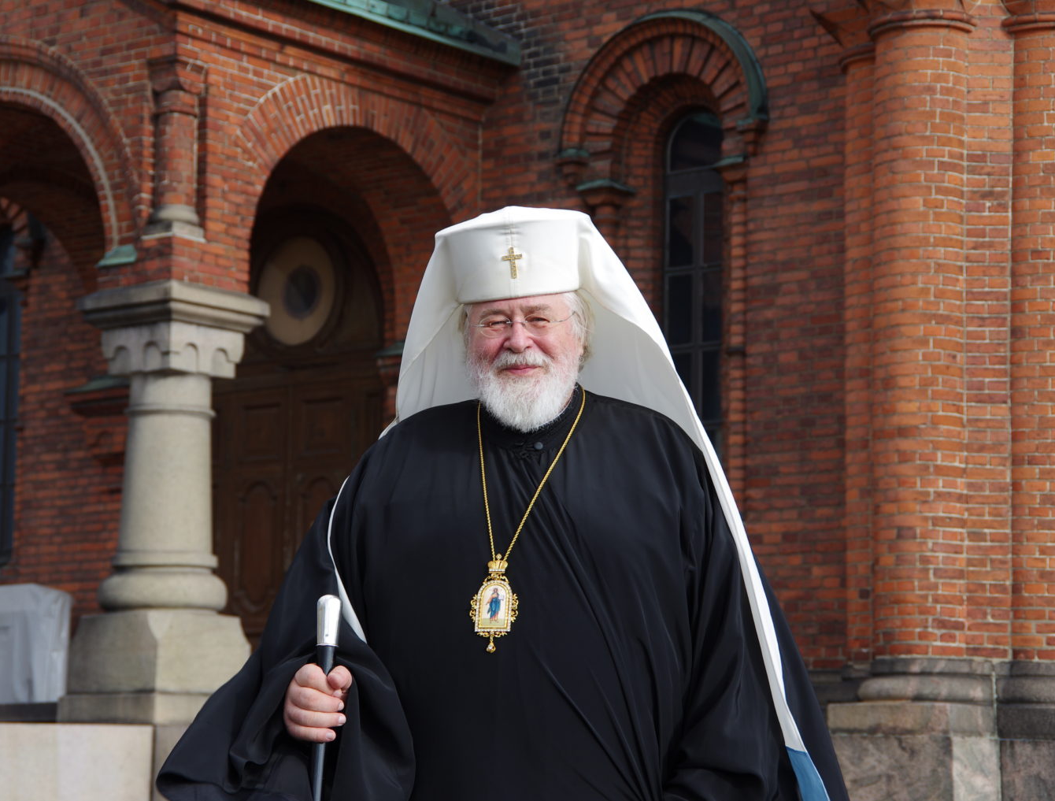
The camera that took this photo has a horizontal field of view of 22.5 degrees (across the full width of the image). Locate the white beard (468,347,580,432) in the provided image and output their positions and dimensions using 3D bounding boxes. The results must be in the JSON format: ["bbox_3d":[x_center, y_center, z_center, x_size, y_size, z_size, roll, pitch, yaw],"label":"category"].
[{"bbox_3d":[-0.005,-0.017,3.880,0.160,0.125,0.120,-5,-1,7],"label":"white beard"}]

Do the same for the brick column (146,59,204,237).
[{"bbox_3d":[-2.486,-1.761,18.833,0.313,1.278,0.313,-5,-10,39],"label":"brick column"}]

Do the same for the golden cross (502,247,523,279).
[{"bbox_3d":[-0.021,-0.198,3.820,0.029,0.046,0.006,-4,8,7],"label":"golden cross"}]

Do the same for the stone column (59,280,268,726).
[{"bbox_3d":[-2.536,0.741,18.662,0.997,3.069,0.997,-5,-10,39],"label":"stone column"}]

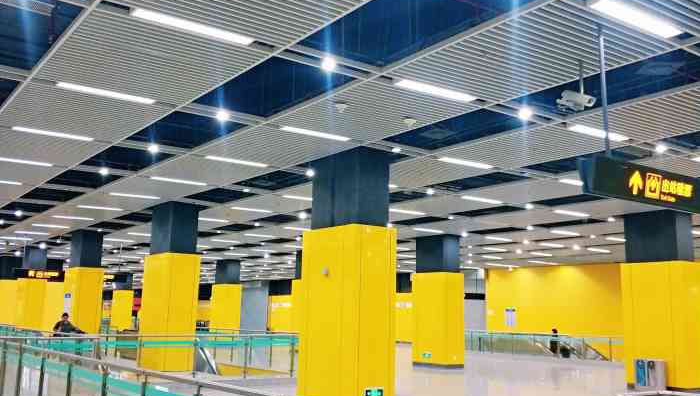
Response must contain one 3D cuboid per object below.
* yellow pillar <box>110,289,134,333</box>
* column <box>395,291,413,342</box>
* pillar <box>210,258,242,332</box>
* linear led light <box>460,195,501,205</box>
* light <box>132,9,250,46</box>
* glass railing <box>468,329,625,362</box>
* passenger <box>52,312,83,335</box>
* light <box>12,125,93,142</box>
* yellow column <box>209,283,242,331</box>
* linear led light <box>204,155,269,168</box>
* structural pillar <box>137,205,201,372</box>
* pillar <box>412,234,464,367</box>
[{"bbox_3d":[-18.014,9.012,57.975,0.948,3.349,1.858,8,-11,-34],"label":"yellow pillar"},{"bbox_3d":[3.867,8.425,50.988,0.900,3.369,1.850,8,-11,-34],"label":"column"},{"bbox_3d":[-7.270,6.250,43.010,0.948,4.520,1.858,8,-11,-34],"label":"pillar"},{"bbox_3d":[3.057,0.028,16.767,1.210,0.070,0.160,8,-11,-34],"label":"linear led light"},{"bbox_3d":[-1.496,-1.671,7.064,1.210,0.070,0.160,8,-11,-34],"label":"light"},{"bbox_3d":[9.152,7.209,35.642,0.120,1.120,9.700,8,-11,-34],"label":"glass railing"},{"bbox_3d":[-6.491,3.377,16.600,0.600,1.540,0.420,1,-9,2],"label":"passenger"},{"bbox_3d":[-4.761,-1.018,11.691,1.230,0.080,0.150,8,-11,-34],"label":"light"},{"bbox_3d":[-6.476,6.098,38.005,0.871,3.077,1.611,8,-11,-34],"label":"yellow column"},{"bbox_3d":[-2.057,-0.678,13.226,1.210,0.070,0.160,8,-11,-34],"label":"linear led light"},{"bbox_3d":[-4.784,2.456,19.400,0.871,4.338,1.611,8,-11,-34],"label":"structural pillar"},{"bbox_3d":[3.015,3.516,24.798,0.871,4.338,1.611,8,-11,-34],"label":"pillar"}]

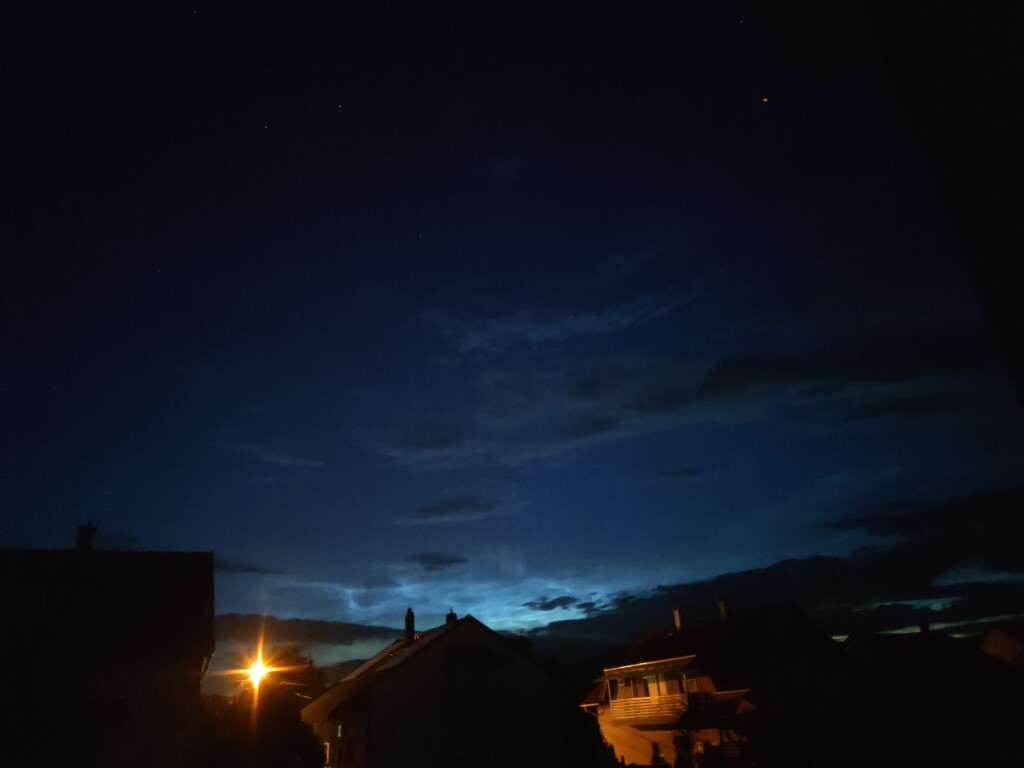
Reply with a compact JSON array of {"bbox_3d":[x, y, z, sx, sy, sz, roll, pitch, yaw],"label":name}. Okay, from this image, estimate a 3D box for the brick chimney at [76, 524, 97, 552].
[{"bbox_3d":[-14.982,5.458,25.000,0.530,0.980,0.530,8,-27,-23],"label":"brick chimney"}]

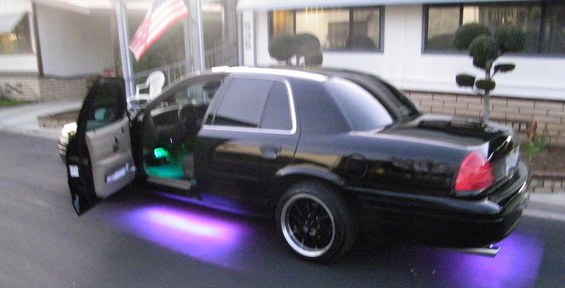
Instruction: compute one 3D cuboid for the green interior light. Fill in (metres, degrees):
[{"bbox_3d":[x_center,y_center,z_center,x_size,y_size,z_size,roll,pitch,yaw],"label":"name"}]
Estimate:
[{"bbox_3d":[-1.315,0.093,4.970,0.190,0.120,0.100,-1,10,0],"label":"green interior light"}]

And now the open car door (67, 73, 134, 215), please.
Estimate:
[{"bbox_3d":[-1.580,-0.040,4.270,0.230,1.120,1.080,0,10,2],"label":"open car door"}]

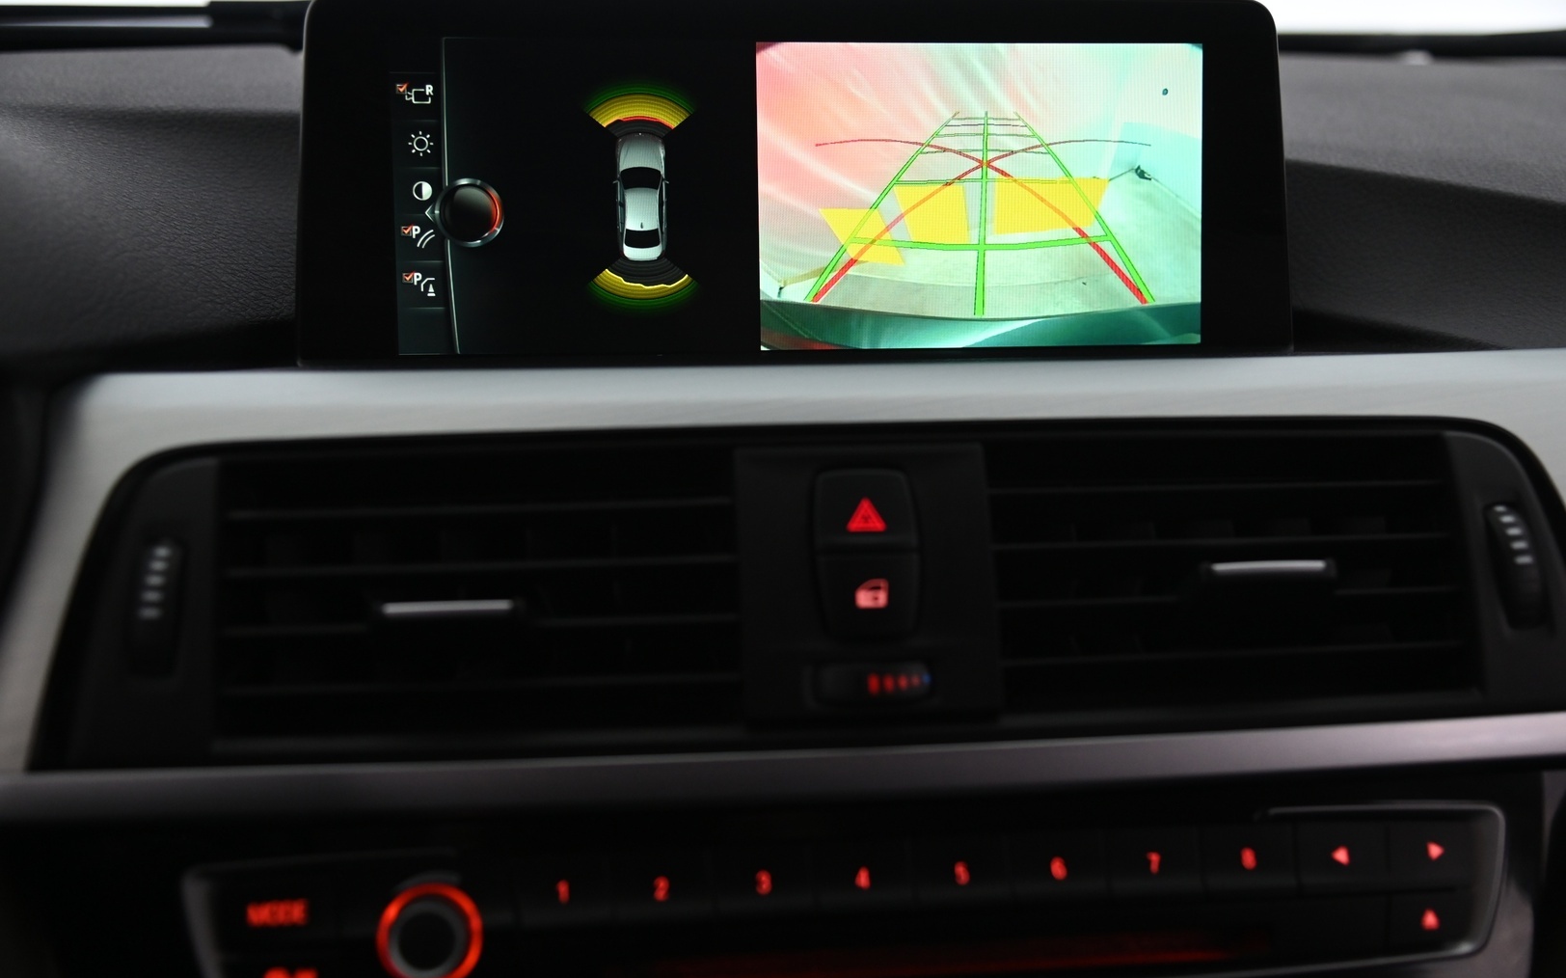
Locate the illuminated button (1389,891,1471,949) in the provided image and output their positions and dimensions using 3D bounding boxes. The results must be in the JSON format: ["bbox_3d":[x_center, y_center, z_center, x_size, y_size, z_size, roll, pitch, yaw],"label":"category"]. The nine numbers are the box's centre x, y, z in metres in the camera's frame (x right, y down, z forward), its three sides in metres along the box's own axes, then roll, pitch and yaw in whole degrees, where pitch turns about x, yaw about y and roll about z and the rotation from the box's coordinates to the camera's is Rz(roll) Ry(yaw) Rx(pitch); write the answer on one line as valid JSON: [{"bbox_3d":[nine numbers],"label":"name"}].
[{"bbox_3d":[0.134,0.090,0.401,0.016,0.011,0.008,-1,-16,-7],"label":"illuminated button"}]

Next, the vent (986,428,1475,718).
[{"bbox_3d":[0.097,0.021,0.437,0.106,0.061,0.035,-1,-11,-7],"label":"vent"}]

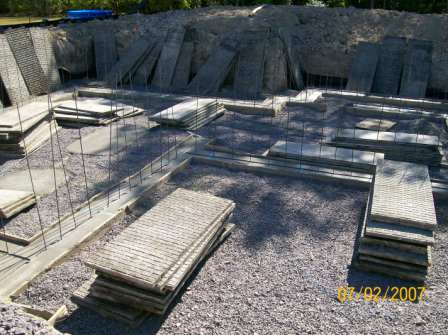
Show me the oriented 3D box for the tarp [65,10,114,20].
[{"bbox_3d":[-6.778,-7.641,23.365,2.300,0.450,1.600,-6,21,-14],"label":"tarp"}]

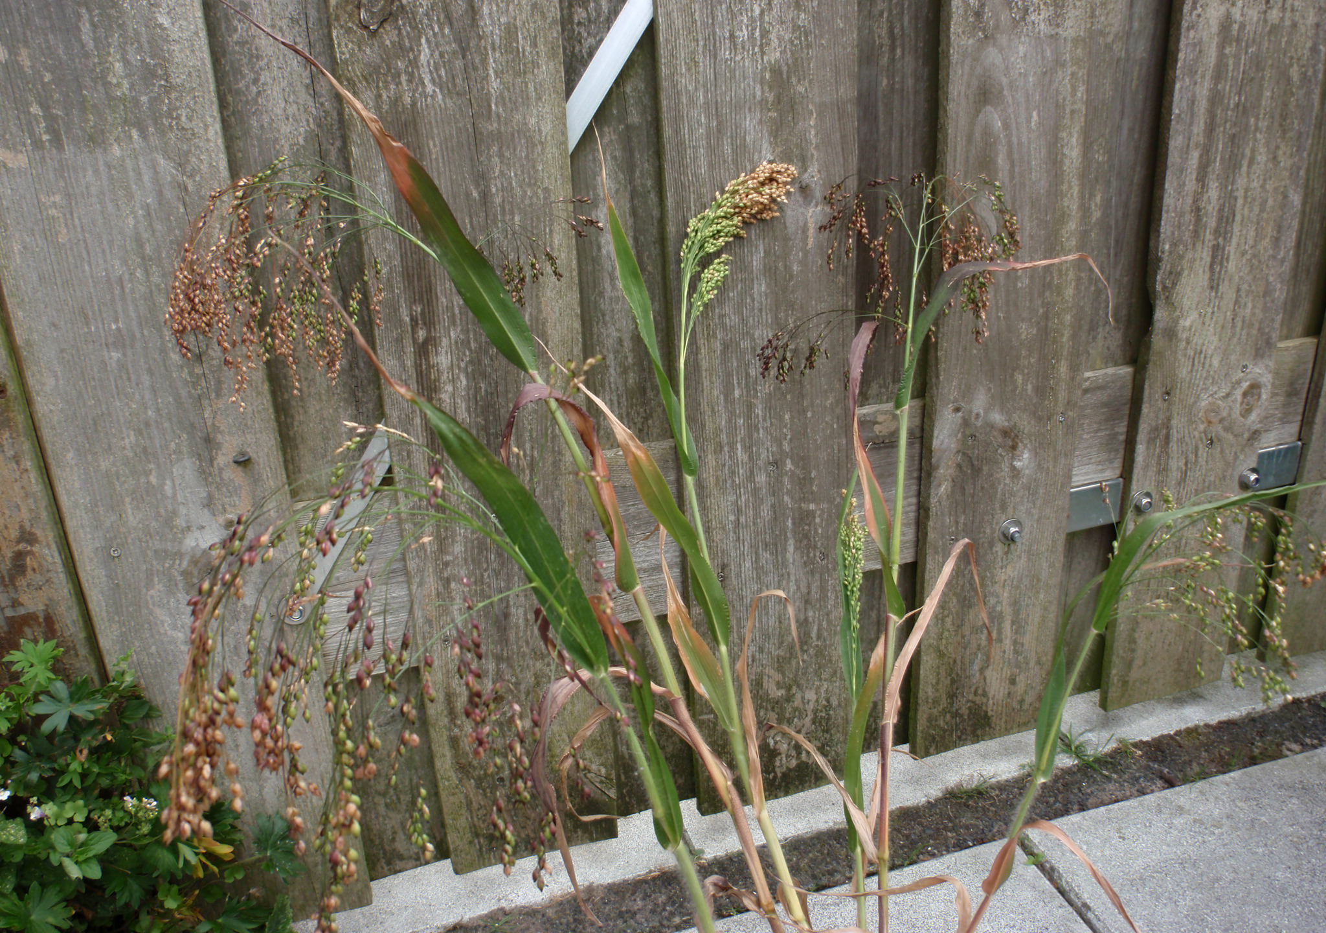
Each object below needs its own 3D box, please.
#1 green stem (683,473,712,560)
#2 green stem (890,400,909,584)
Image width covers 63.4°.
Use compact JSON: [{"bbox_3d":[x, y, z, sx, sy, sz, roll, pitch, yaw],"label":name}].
[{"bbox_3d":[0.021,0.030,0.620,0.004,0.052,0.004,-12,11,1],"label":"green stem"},{"bbox_3d":[0.139,0.016,0.630,0.004,0.108,0.004,4,12,13],"label":"green stem"}]

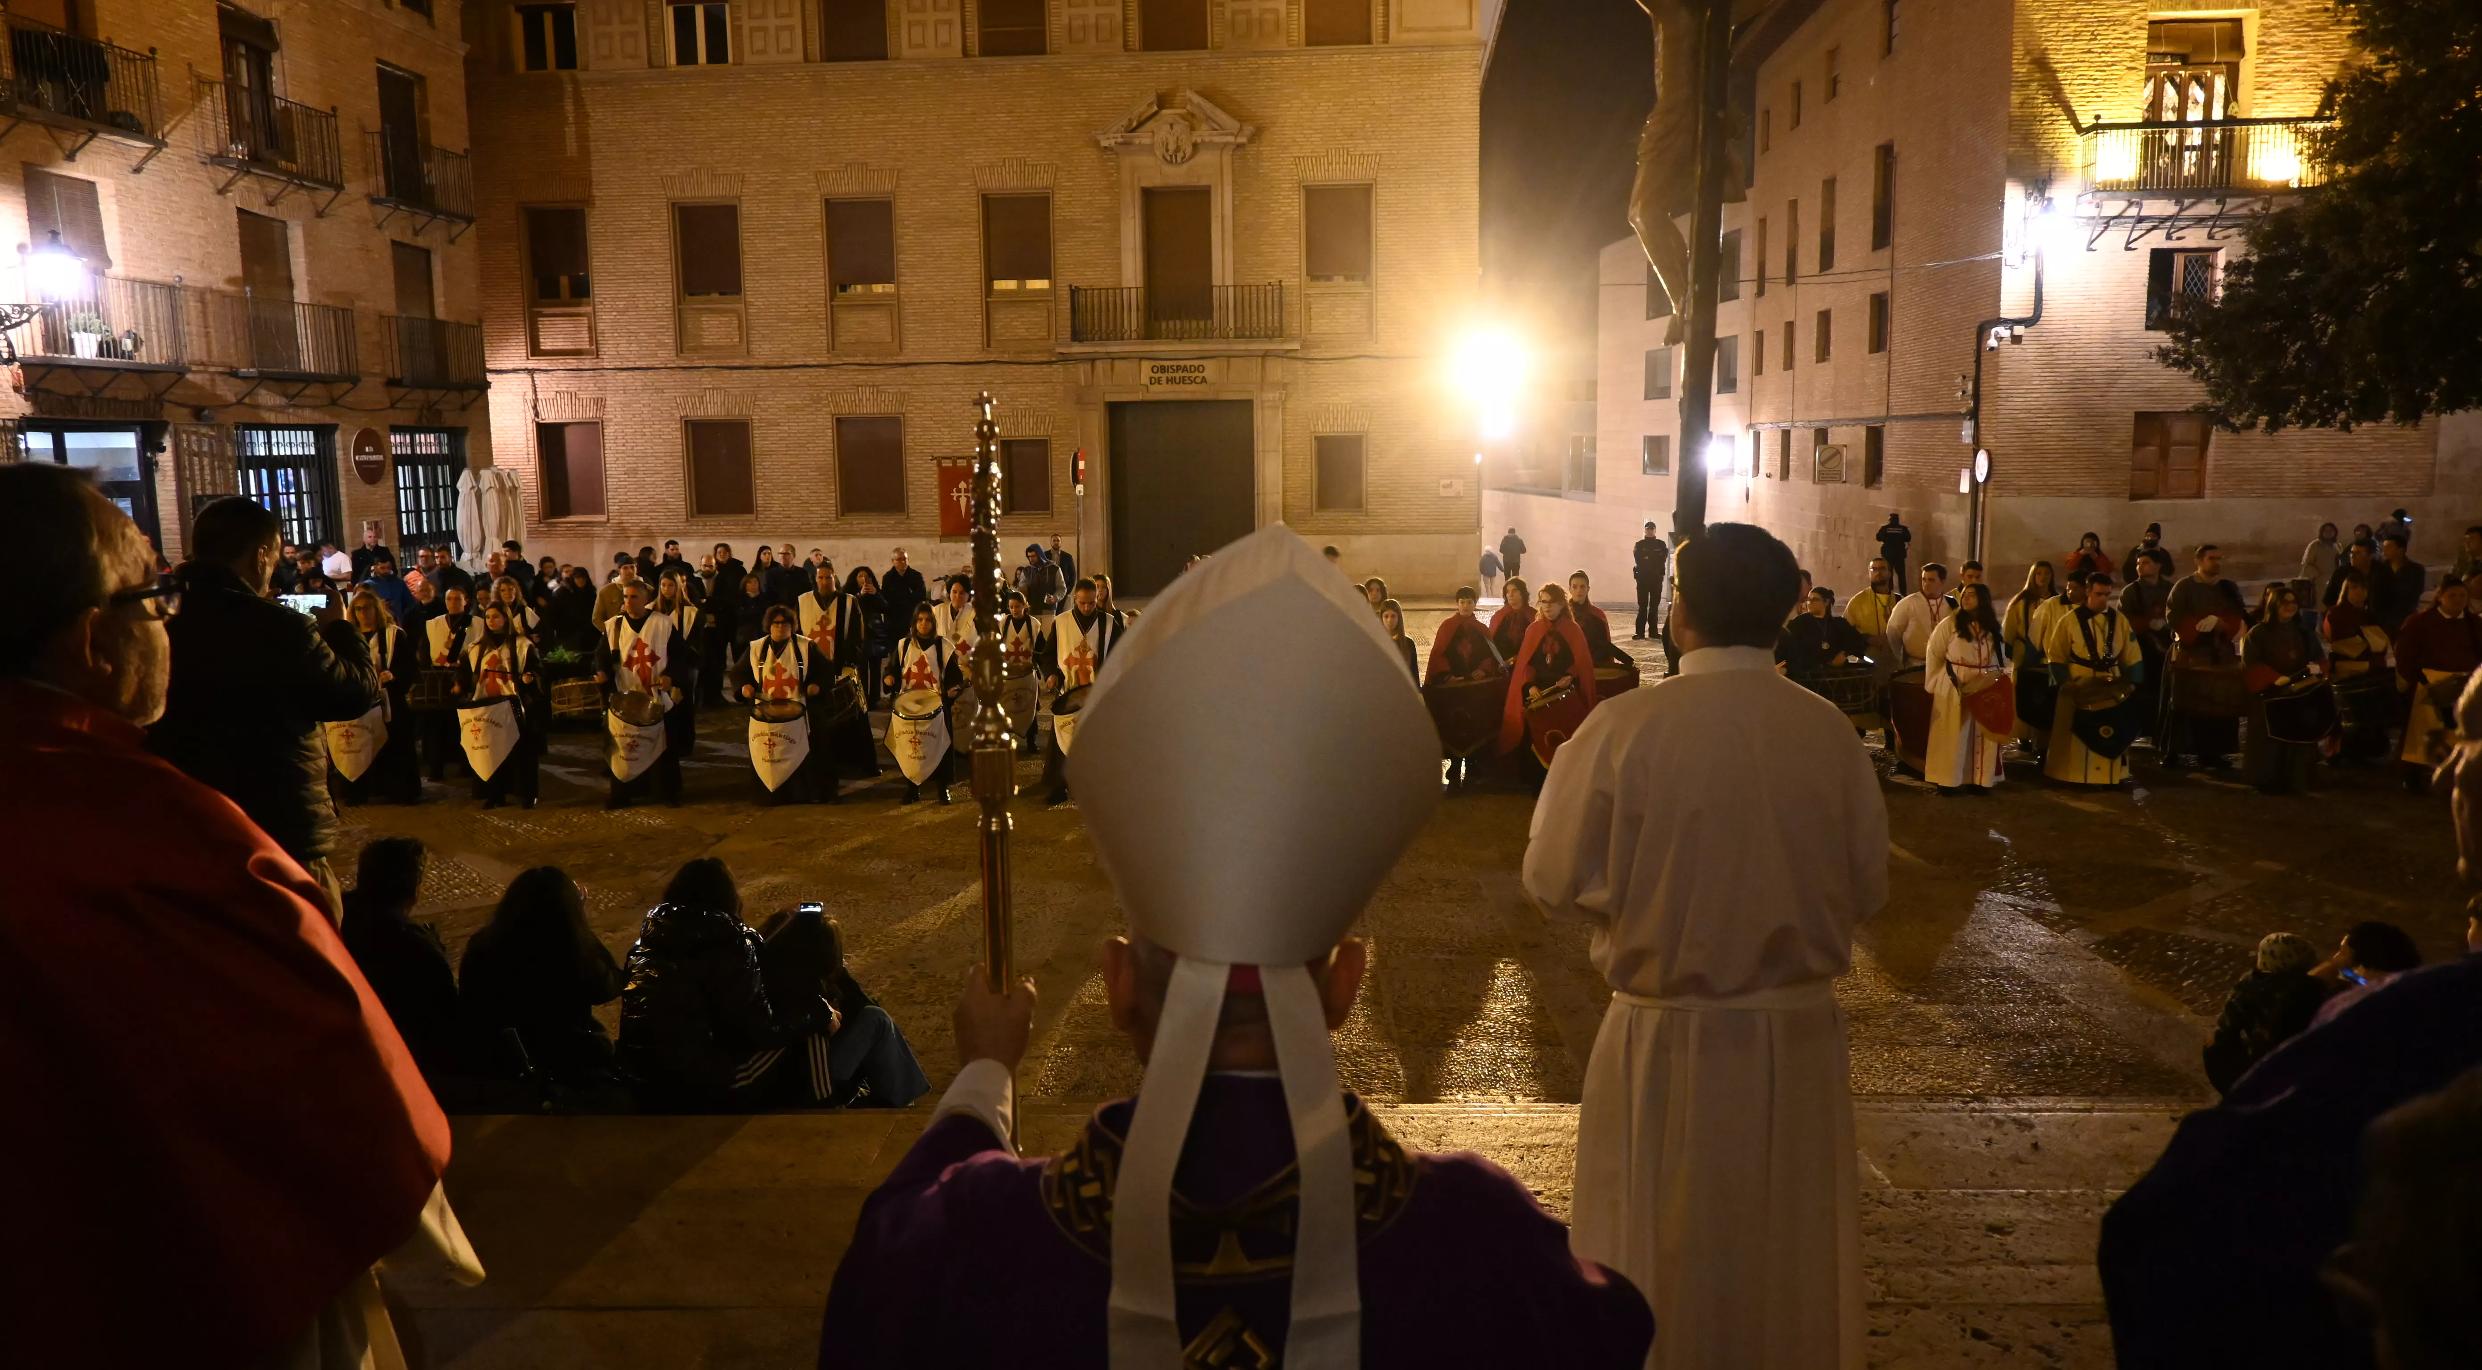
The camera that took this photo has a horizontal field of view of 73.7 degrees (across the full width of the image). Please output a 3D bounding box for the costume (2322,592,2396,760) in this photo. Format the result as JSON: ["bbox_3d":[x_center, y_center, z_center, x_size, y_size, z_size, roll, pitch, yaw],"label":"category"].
[{"bbox_3d":[9.661,-0.089,14.300,0.580,1.440,0.480,1,8,12],"label":"costume"}]

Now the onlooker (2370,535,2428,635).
[{"bbox_3d":[11.924,-0.625,17.000,0.380,1.770,0.500,-6,10,-35],"label":"onlooker"}]

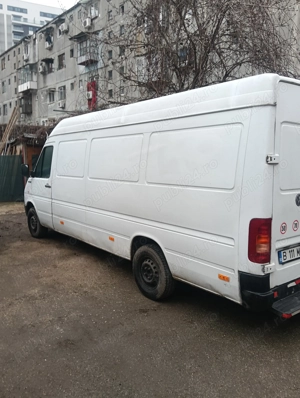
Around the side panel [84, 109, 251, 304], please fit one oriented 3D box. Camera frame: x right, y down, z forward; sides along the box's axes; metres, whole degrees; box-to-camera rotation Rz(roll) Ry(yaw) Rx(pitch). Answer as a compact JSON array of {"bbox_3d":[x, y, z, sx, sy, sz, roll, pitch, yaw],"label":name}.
[{"bbox_3d":[-0.055,-0.034,3.857,0.140,1.750,2.860,-4,8,-40],"label":"side panel"}]

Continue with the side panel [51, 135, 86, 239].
[{"bbox_3d":[-1.407,-0.215,5.428,0.130,1.730,1.300,-4,8,-40],"label":"side panel"}]

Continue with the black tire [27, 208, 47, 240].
[{"bbox_3d":[-2.539,0.548,7.031,0.225,0.670,0.670,-4,8,-40],"label":"black tire"}]

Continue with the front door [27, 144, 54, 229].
[{"bbox_3d":[-2.199,-0.306,6.378,0.160,1.640,1.180,-4,8,-40],"label":"front door"}]

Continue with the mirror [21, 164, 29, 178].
[{"bbox_3d":[-2.574,-0.570,6.441,0.180,0.280,0.110,-4,8,-40],"label":"mirror"}]

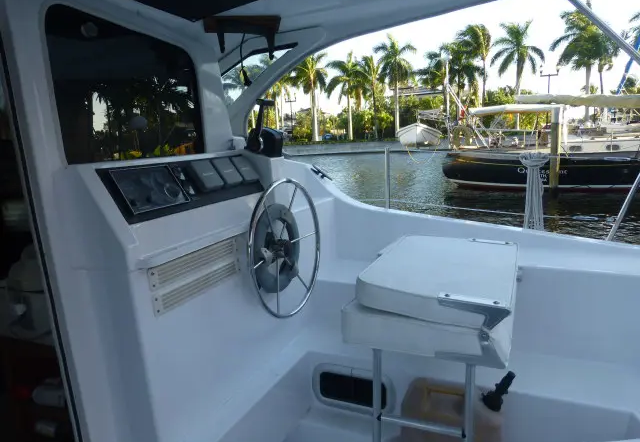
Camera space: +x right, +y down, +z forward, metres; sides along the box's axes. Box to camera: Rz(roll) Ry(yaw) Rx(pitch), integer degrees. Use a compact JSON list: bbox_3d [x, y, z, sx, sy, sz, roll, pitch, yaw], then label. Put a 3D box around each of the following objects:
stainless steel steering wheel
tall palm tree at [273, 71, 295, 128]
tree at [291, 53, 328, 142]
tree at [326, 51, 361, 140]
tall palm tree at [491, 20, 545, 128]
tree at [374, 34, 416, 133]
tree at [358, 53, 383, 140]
[{"bbox_3d":[-0.151,0.111,1.823,0.100,0.560,0.560,-3,9,26],"label":"stainless steel steering wheel"},{"bbox_3d":[-5.399,-15.397,59.148,3.940,8.920,3.940,-2,11,0],"label":"tall palm tree"},{"bbox_3d":[-0.691,-13.034,47.137,4.170,9.040,4.170,-2,11,0],"label":"tree"},{"bbox_3d":[2.982,-13.464,48.109,4.150,9.330,4.150,-2,11,0],"label":"tree"},{"bbox_3d":[19.580,-14.323,43.989,5.230,10.590,5.230,-2,11,0],"label":"tall palm tree"},{"bbox_3d":[8.100,-14.173,46.978,4.350,10.700,4.350,-2,11,0],"label":"tree"},{"bbox_3d":[5.870,-13.627,49.146,3.370,8.940,3.370,-2,11,0],"label":"tree"}]

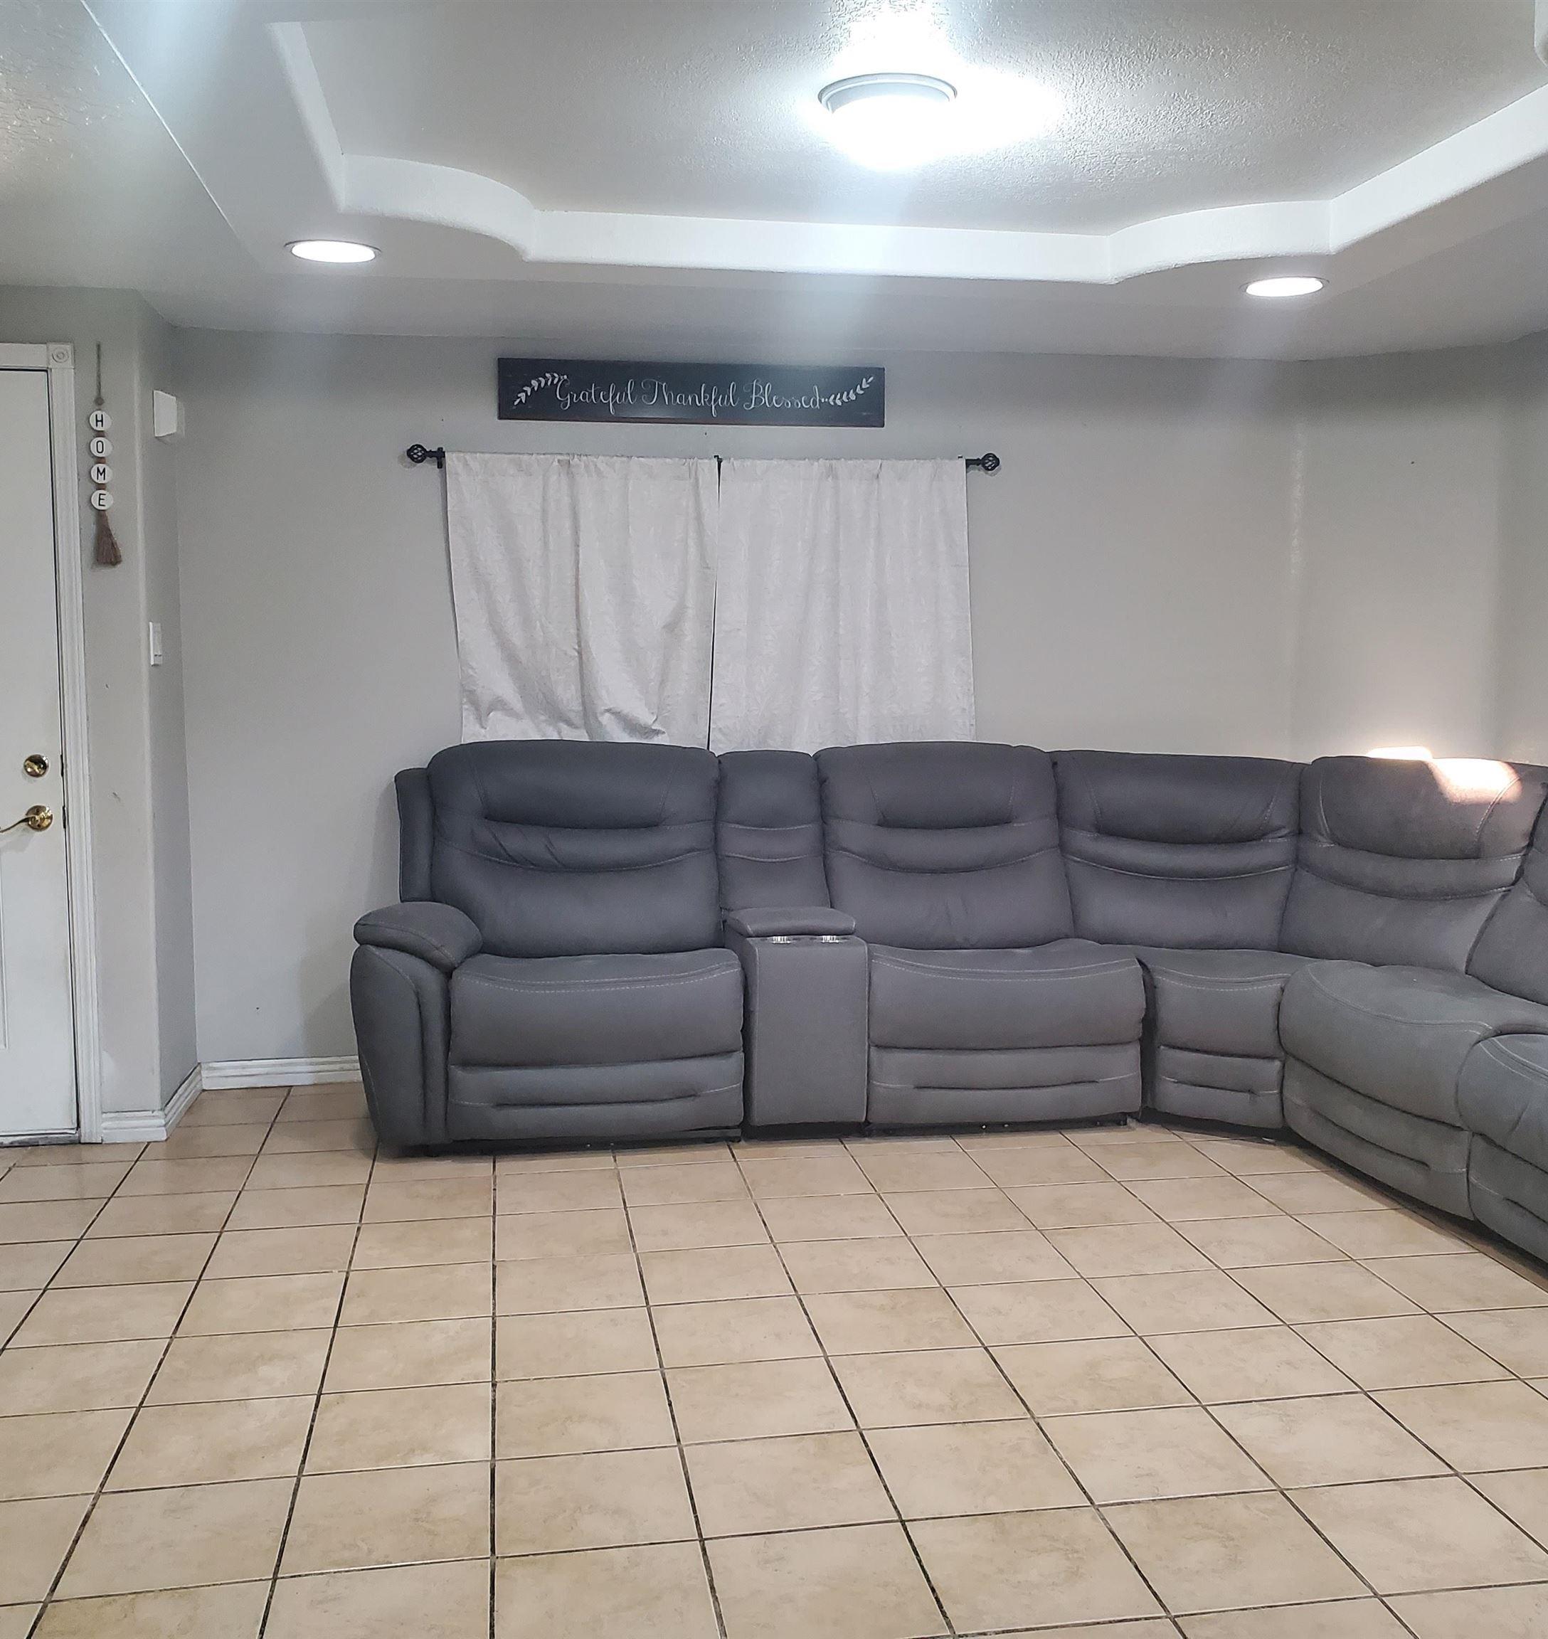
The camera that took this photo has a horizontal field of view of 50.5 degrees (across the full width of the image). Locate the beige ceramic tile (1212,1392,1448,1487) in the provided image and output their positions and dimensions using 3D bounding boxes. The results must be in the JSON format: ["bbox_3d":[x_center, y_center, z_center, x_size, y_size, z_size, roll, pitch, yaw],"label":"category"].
[{"bbox_3d":[0.938,1.056,2.785,0.304,0.010,0.299,-1,6,-10],"label":"beige ceramic tile"}]

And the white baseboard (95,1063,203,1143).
[{"bbox_3d":[-1.778,0.810,4.721,0.164,0.082,0.554,-1,6,-9],"label":"white baseboard"}]

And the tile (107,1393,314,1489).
[{"bbox_3d":[-0.932,1.044,2.743,0.300,0.010,0.300,-1,6,-9],"label":"tile"}]

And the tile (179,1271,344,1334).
[{"bbox_3d":[-1.043,0.998,3.368,0.304,0.010,0.299,-1,6,-10],"label":"tile"}]

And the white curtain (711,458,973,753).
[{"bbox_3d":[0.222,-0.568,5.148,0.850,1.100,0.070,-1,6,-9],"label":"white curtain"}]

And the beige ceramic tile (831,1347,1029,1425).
[{"bbox_3d":[0.277,1.034,2.978,0.305,0.010,0.303,-1,6,-9],"label":"beige ceramic tile"}]

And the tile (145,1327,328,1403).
[{"bbox_3d":[-0.993,1.027,3.072,0.304,0.010,0.299,-1,6,-10],"label":"tile"}]

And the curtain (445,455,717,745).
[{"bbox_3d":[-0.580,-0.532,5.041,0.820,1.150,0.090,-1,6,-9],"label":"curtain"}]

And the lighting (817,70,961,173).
[{"bbox_3d":[0.225,-1.372,3.228,0.275,0.095,0.275,0,6,0],"label":"lighting"}]

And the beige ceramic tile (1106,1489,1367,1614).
[{"bbox_3d":[0.672,1.074,2.405,0.300,0.010,0.300,-1,6,-9],"label":"beige ceramic tile"}]

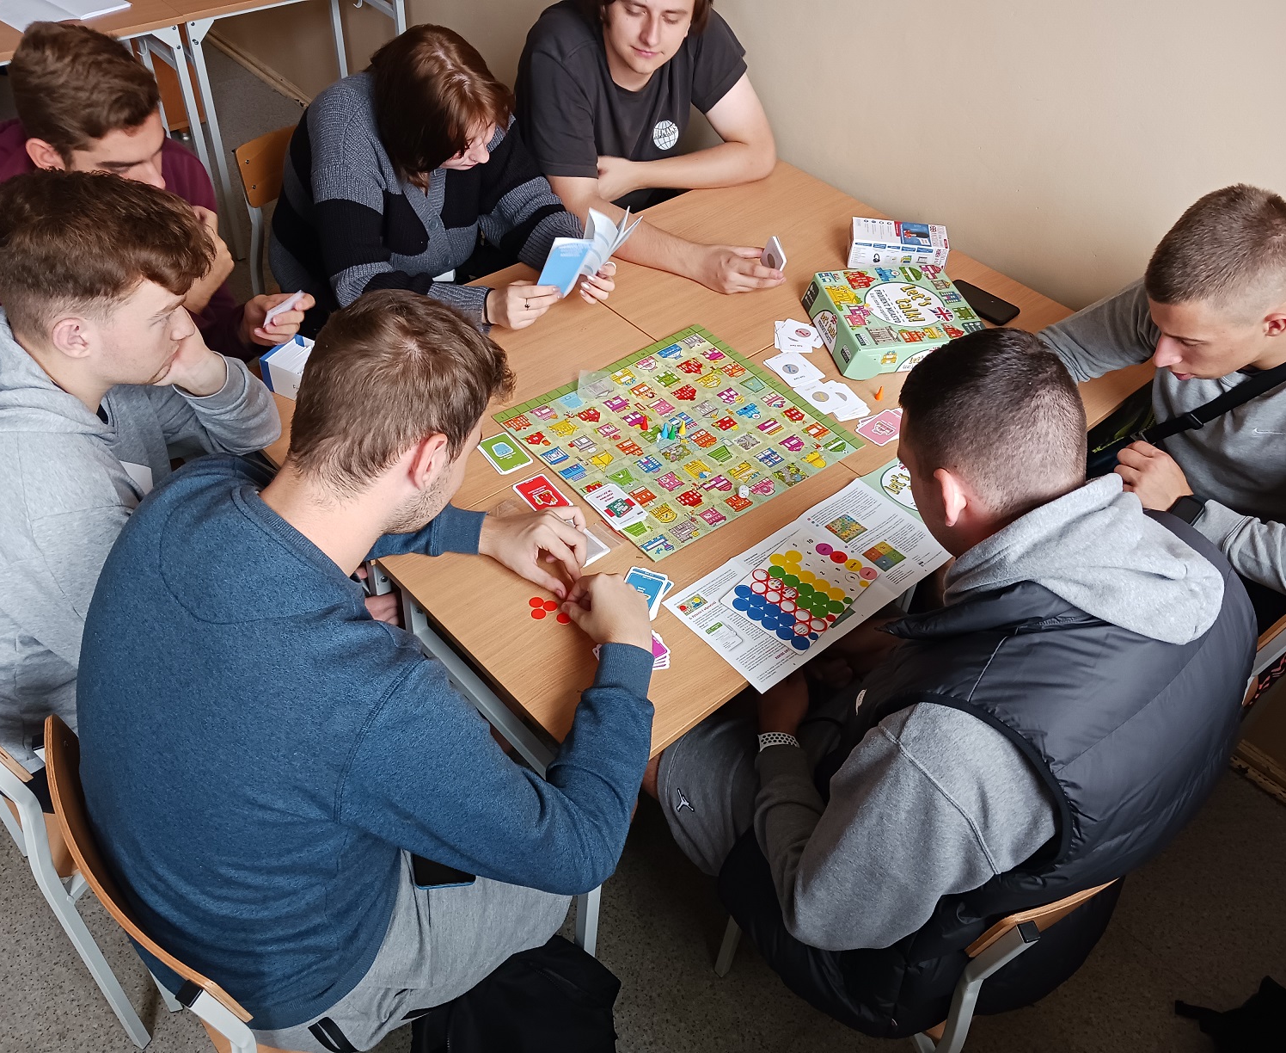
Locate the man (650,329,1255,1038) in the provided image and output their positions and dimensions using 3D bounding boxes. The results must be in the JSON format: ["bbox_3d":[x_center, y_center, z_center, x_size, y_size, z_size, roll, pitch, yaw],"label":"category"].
[{"bbox_3d":[0.391,0.321,1.487,0.680,1.210,0.660,-31,52,-28],"label":"man"}]

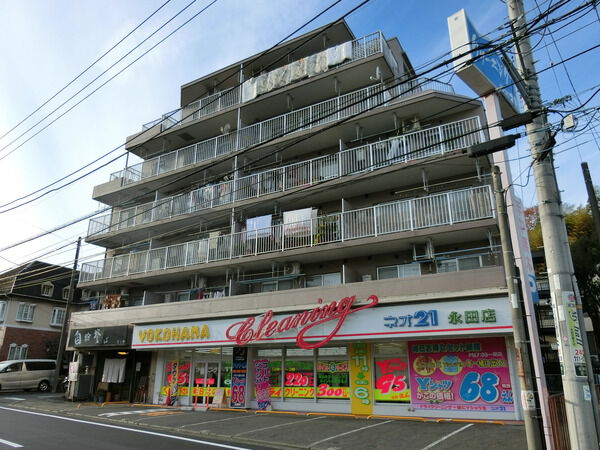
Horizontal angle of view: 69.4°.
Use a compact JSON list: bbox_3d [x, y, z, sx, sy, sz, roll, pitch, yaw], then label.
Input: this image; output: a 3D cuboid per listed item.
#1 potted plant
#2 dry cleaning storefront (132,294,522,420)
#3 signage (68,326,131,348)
[{"bbox_3d":[-10.355,8.842,22.487,0.550,0.700,0.550,-11,-21,28],"label":"potted plant"},{"bbox_3d":[-0.455,5.613,17.767,17.150,3.800,2.000,-11,-21,28],"label":"dry cleaning storefront"},{"bbox_3d":[-10.562,5.879,22.704,4.700,0.970,0.220,-11,-21,28],"label":"signage"}]

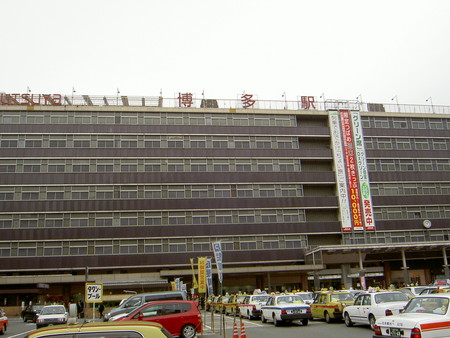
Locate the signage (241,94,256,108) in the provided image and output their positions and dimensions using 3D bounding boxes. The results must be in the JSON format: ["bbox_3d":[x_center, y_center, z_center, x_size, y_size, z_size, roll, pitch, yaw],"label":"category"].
[{"bbox_3d":[3.512,-9.960,65.248,2.200,2.150,0.300,0,-16,-9],"label":"signage"}]

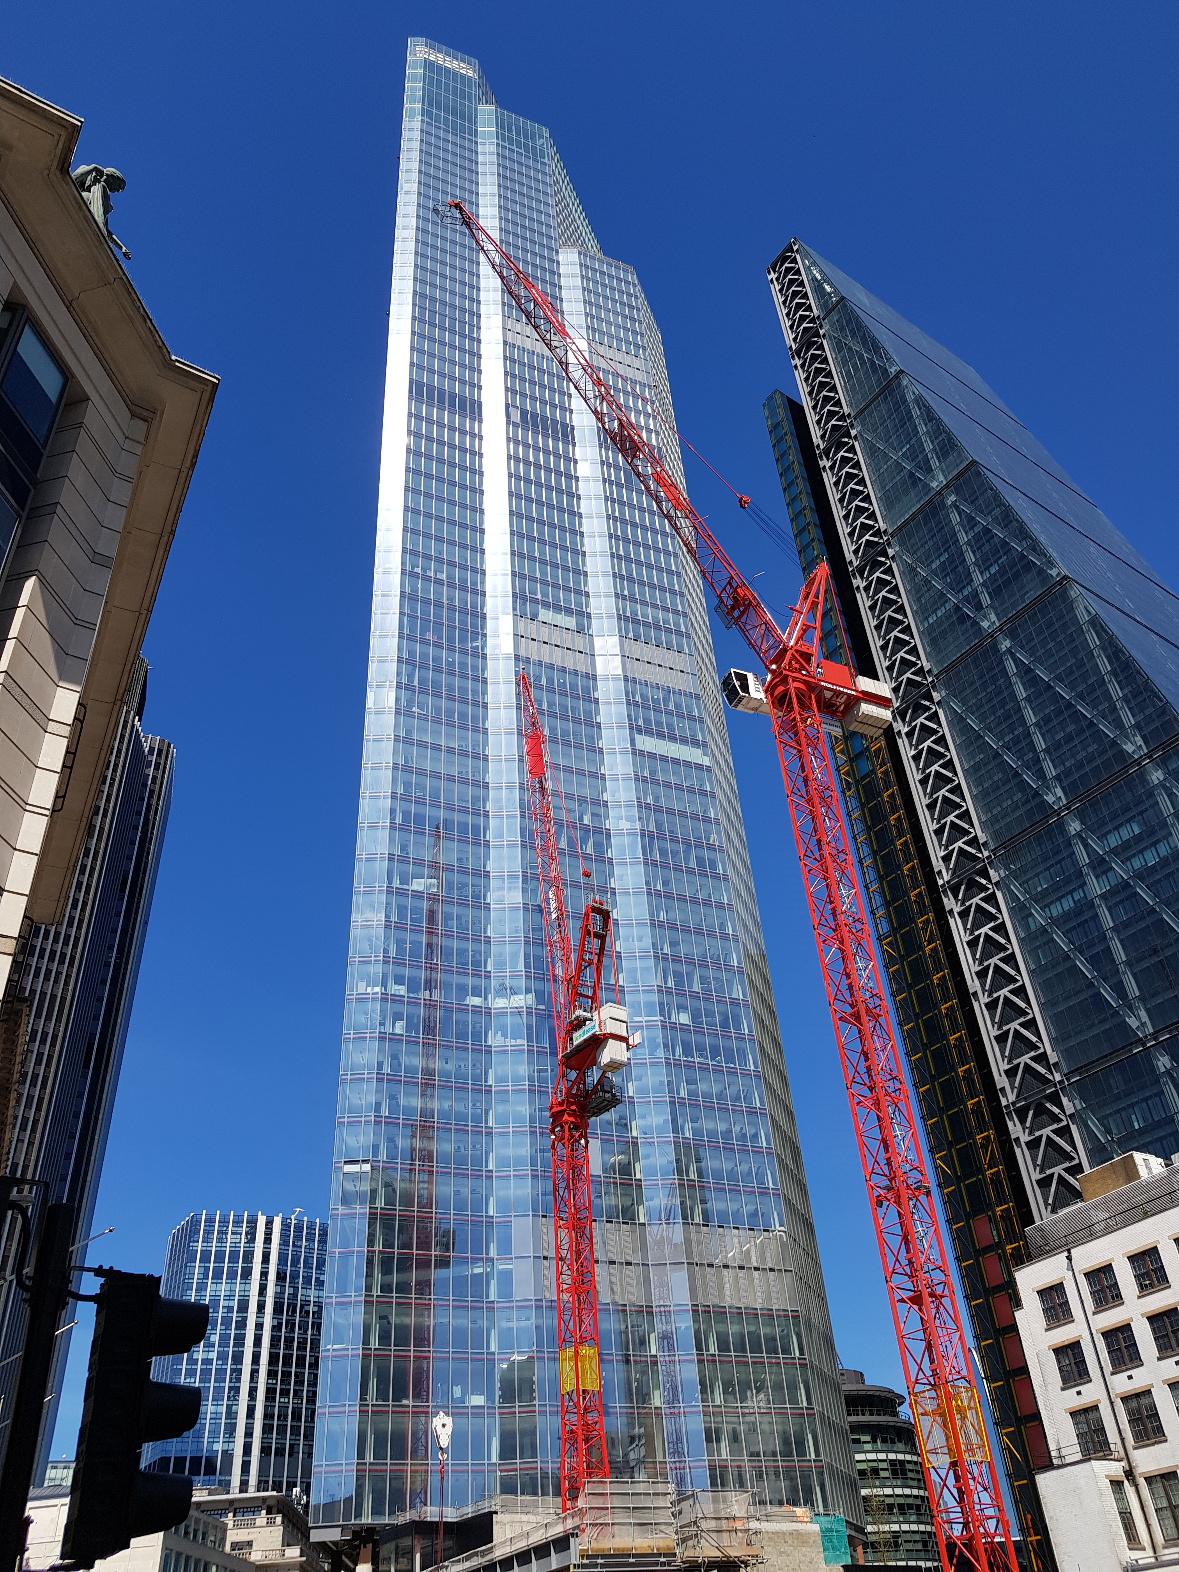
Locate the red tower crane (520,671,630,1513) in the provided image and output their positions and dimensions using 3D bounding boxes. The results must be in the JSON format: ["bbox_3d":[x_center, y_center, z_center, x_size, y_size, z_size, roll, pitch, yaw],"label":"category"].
[{"bbox_3d":[-0.658,20.037,96.551,5.200,86.800,11.000,24,-46,-33],"label":"red tower crane"}]

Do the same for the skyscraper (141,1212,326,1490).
[{"bbox_3d":[-89.005,165.719,292.011,43.000,104.000,46.000,12,-40,-21],"label":"skyscraper"}]

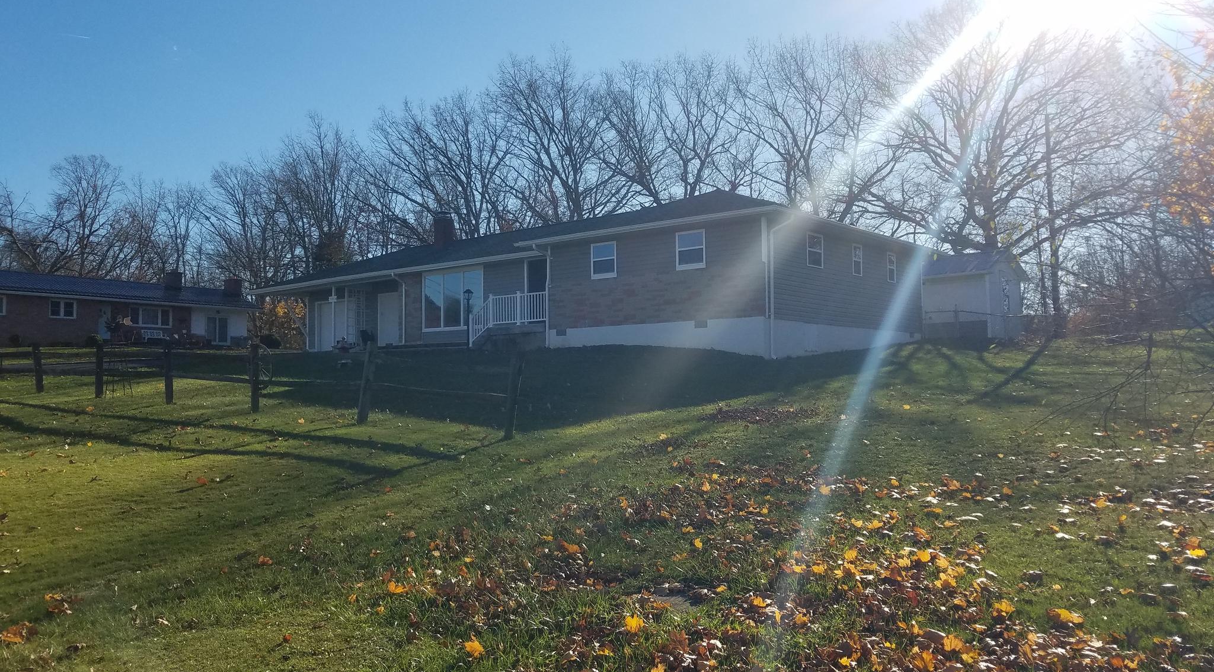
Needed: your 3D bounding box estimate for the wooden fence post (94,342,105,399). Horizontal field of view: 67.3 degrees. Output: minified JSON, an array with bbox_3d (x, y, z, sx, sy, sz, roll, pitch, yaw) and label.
[{"bbox_3d":[-9.073,0.618,16.305,0.110,1.000,0.110,-3,-4,38],"label":"wooden fence post"}]

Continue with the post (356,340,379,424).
[{"bbox_3d":[-3.052,0.596,11.610,0.130,1.054,0.110,2,-6,38],"label":"post"}]

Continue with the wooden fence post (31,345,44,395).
[{"bbox_3d":[-11.135,0.650,17.850,0.110,0.951,0.110,-5,0,38],"label":"wooden fence post"}]

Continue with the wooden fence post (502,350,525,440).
[{"bbox_3d":[-1.020,0.648,10.029,0.110,0.976,0.110,2,-4,38],"label":"wooden fence post"}]

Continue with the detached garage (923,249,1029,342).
[{"bbox_3d":[12.781,-1.402,34.925,5.200,3.300,4.300,-3,-4,41],"label":"detached garage"}]

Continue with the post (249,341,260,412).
[{"bbox_3d":[-5.085,0.595,13.159,0.110,1.013,0.110,-4,-3,38],"label":"post"}]

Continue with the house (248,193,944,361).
[{"bbox_3d":[-2.849,-1.832,34.700,27.798,6.184,11.197,-3,-4,41],"label":"house"}]

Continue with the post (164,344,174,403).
[{"bbox_3d":[-7.076,0.604,14.726,0.110,0.981,0.110,-4,-2,38],"label":"post"}]

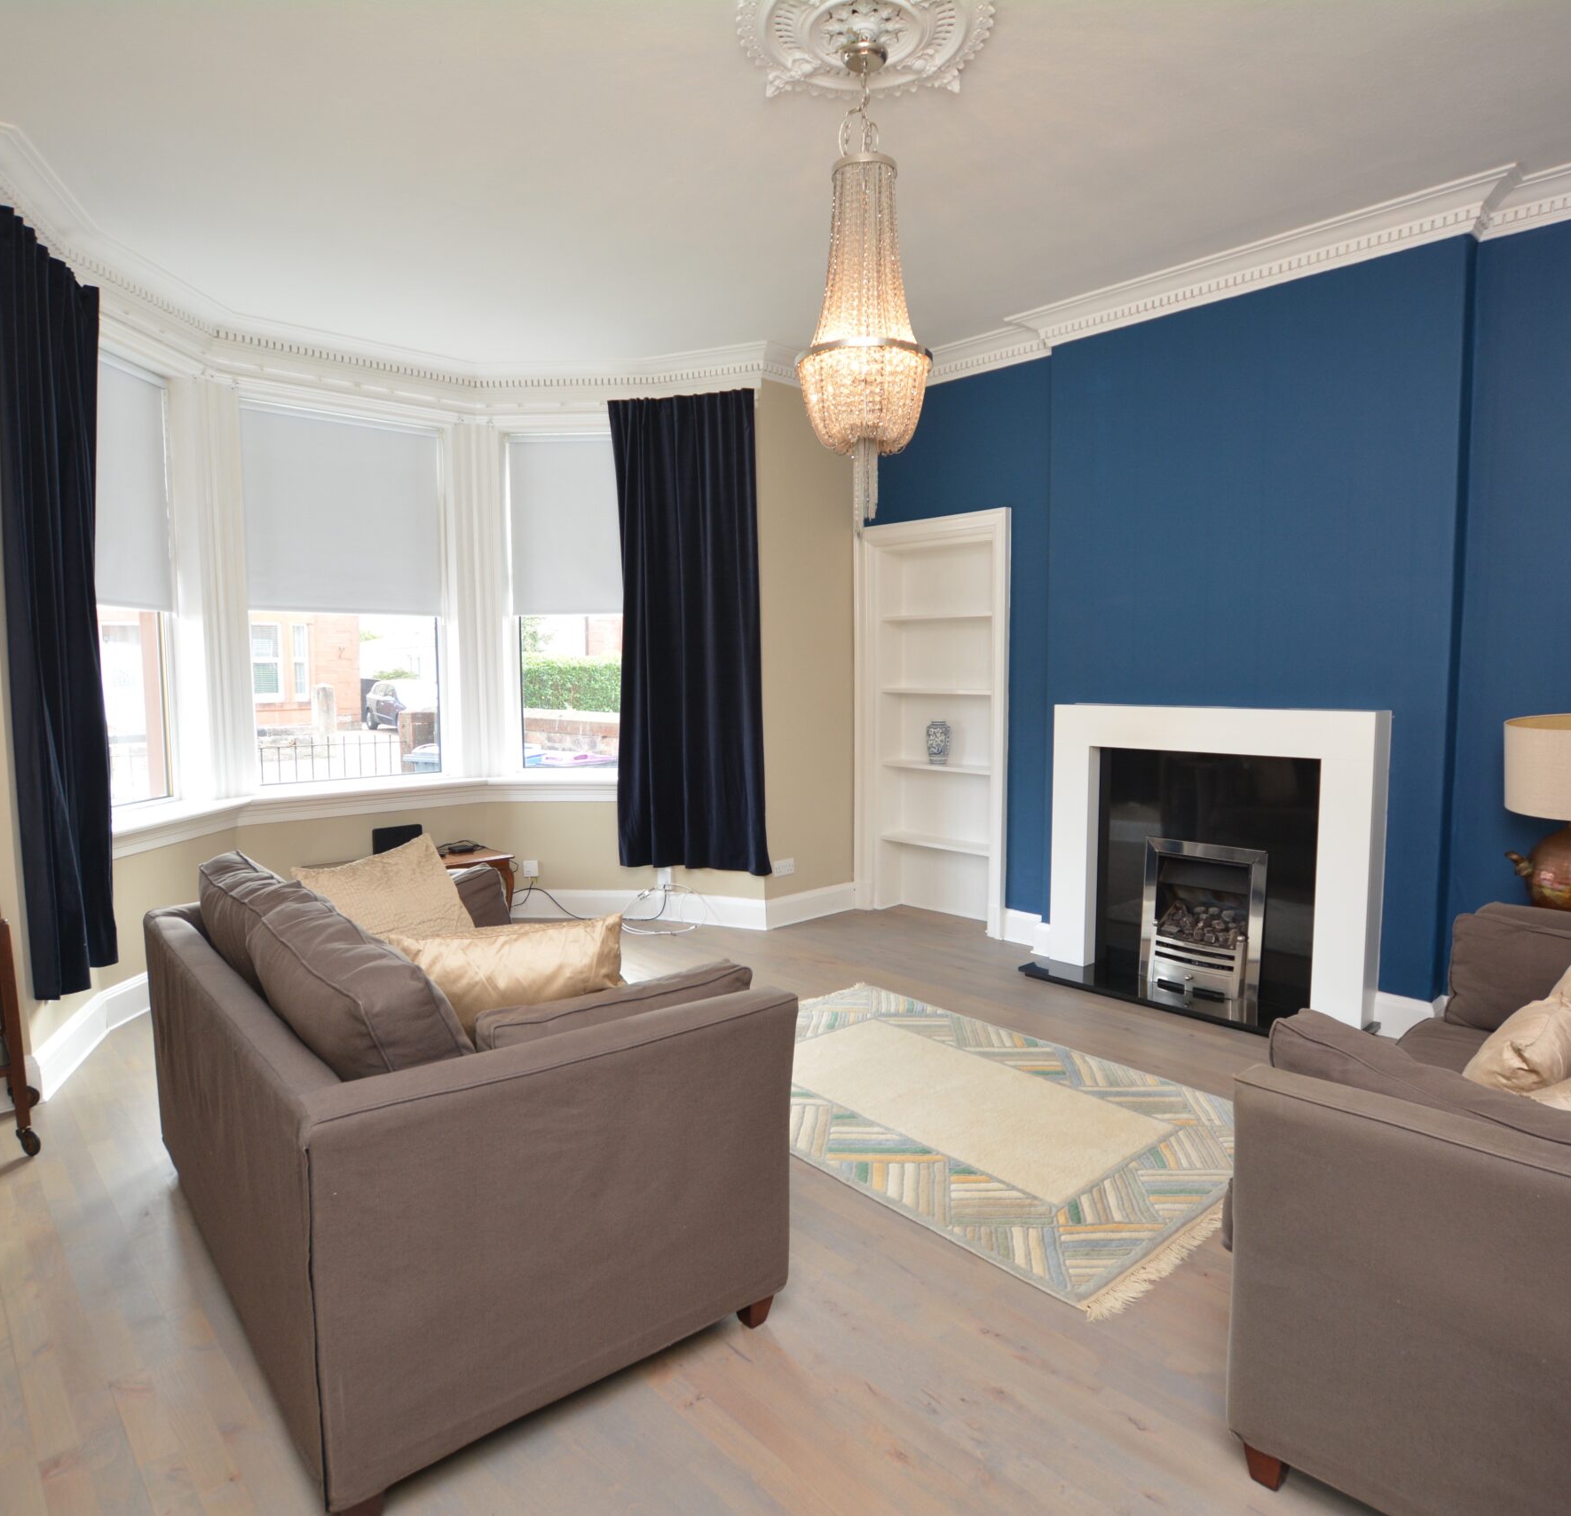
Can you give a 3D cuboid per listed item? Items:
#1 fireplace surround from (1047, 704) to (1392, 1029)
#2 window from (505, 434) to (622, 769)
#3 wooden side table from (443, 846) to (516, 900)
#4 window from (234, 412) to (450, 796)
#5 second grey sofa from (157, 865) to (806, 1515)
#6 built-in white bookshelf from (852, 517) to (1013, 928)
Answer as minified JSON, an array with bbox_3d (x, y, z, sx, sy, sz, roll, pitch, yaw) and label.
[{"bbox_3d":[1.732,0.380,3.948,1.265,1.176,0.170,4,7,44],"label":"fireplace surround"},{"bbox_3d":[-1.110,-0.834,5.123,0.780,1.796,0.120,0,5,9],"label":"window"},{"bbox_3d":[-1.788,0.741,4.582,0.460,0.470,0.840,4,7,44],"label":"wooden side table"},{"bbox_3d":[-2.187,-0.786,4.773,0.932,1.819,0.120,-4,6,-38],"label":"window"},{"bbox_3d":[-0.813,0.677,2.174,0.872,0.840,1.557,-4,6,-40],"label":"second grey sofa"},{"bbox_3d":[0.829,-0.180,5.058,0.921,2.111,0.280,4,6,42],"label":"built-in white bookshelf"}]

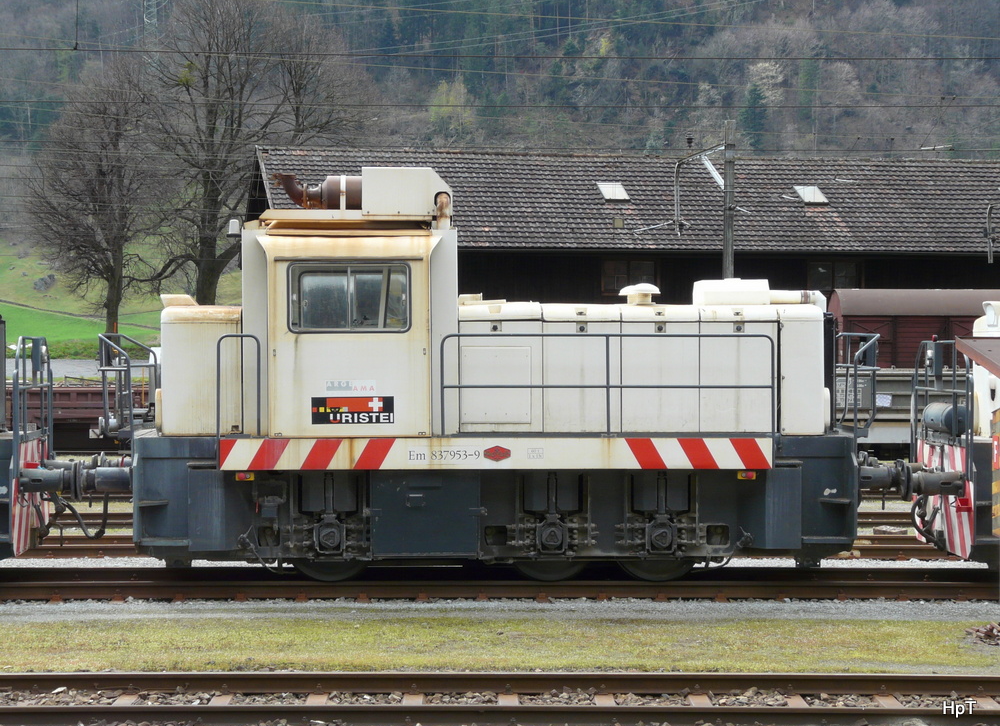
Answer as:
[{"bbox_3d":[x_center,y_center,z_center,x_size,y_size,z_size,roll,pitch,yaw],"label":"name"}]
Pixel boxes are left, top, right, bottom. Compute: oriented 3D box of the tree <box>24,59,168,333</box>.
[{"bbox_3d":[-14.150,-5.770,78.000,5.050,9.800,5.050,0,0,-3],"label":"tree"}]

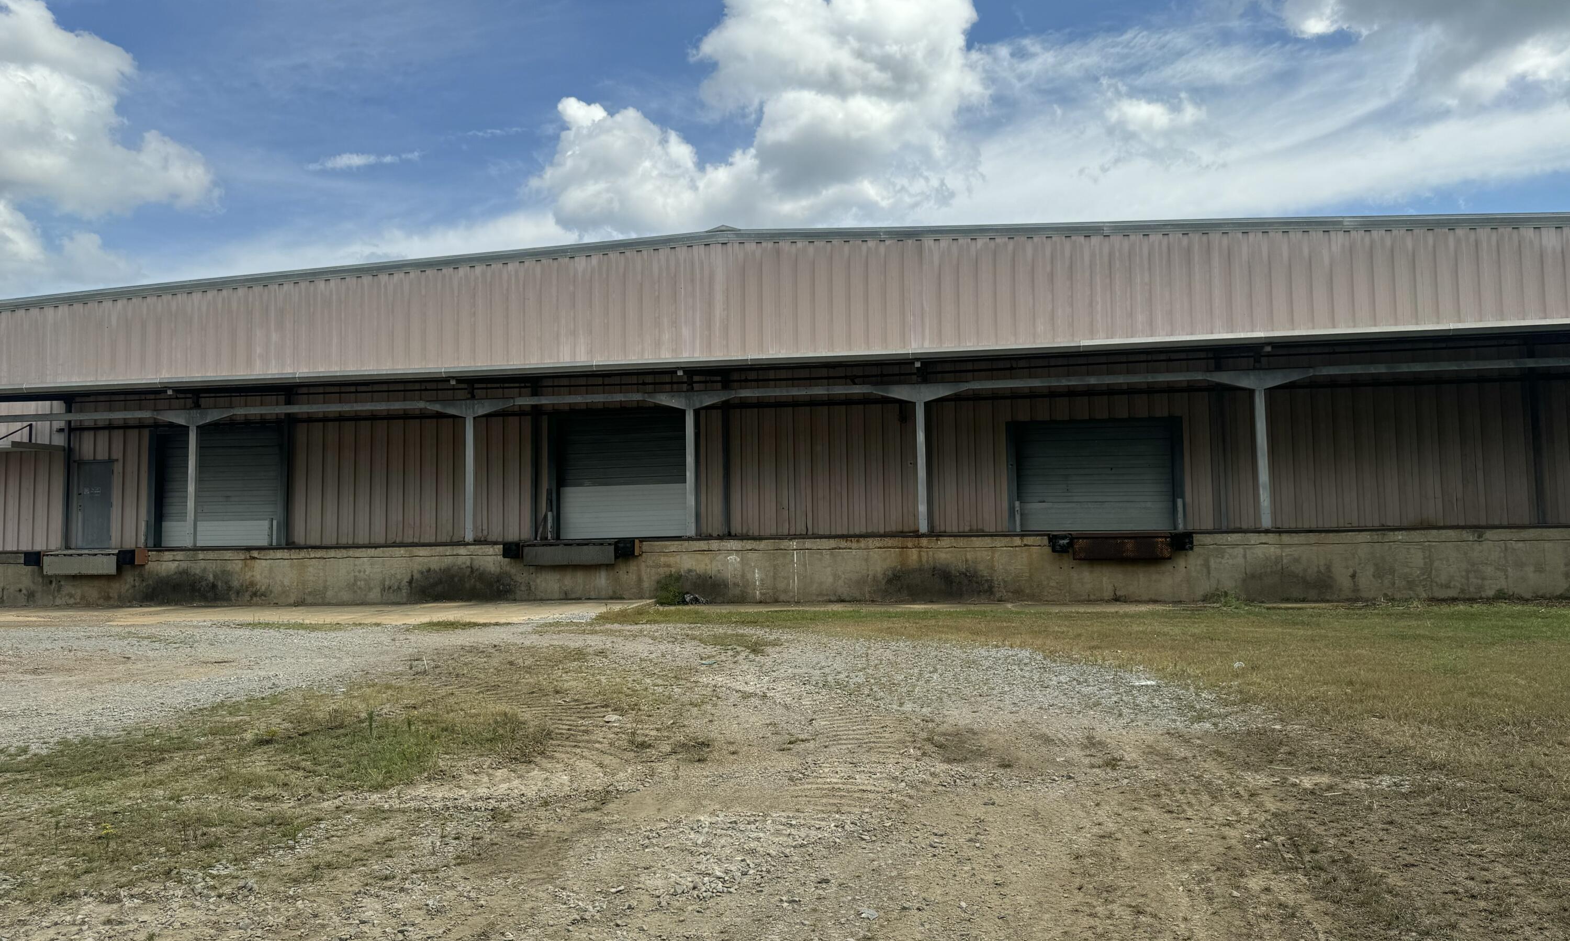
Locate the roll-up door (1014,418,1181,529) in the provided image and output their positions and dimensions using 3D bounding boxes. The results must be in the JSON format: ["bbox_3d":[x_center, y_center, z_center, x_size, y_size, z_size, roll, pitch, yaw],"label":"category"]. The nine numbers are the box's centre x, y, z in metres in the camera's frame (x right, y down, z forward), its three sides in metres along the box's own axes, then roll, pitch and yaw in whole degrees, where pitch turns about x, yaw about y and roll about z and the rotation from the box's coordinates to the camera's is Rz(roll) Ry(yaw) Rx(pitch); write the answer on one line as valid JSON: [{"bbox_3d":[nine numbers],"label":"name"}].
[{"bbox_3d":[6.678,0.100,23.588,3.300,2.430,0.120,-1,-4,9],"label":"roll-up door"}]

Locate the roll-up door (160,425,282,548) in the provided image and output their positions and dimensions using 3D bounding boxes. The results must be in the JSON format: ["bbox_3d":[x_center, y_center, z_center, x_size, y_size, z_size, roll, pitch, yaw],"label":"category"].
[{"bbox_3d":[-13.807,0.367,26.761,3.200,2.970,0.120,-1,-4,9],"label":"roll-up door"}]

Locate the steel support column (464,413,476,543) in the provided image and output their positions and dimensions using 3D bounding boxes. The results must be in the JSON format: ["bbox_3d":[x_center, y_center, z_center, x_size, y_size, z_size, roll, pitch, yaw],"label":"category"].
[{"bbox_3d":[-6.372,0.171,22.143,0.155,2.550,0.150,-1,-4,9],"label":"steel support column"}]

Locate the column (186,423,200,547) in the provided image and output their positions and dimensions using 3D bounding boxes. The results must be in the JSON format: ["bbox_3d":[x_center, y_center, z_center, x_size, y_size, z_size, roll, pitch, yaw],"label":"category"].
[{"bbox_3d":[-12.510,0.331,23.089,0.155,2.550,0.150,-1,-4,9],"label":"column"}]

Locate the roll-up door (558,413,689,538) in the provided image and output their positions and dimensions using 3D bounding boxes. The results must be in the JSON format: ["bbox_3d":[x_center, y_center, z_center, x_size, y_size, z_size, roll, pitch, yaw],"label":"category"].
[{"bbox_3d":[-3.671,0.076,25.200,3.170,3.020,0.120,-1,-4,9],"label":"roll-up door"}]

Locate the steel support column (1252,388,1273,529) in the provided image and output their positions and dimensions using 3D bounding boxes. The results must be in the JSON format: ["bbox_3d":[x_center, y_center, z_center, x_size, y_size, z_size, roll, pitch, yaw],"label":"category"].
[{"bbox_3d":[8.694,-0.223,19.821,0.155,2.550,0.150,-1,-4,9],"label":"steel support column"}]

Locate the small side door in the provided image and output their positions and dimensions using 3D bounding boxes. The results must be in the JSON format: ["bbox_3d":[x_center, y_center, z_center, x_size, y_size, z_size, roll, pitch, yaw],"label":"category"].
[{"bbox_3d":[-17.202,0.855,27.180,1.020,2.160,0.100,-1,-4,9],"label":"small side door"}]

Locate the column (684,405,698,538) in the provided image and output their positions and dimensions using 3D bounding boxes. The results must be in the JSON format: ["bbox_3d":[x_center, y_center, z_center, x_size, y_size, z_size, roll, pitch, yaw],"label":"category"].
[{"bbox_3d":[-1.834,0.052,21.443,0.155,2.550,0.150,-1,-4,9],"label":"column"}]

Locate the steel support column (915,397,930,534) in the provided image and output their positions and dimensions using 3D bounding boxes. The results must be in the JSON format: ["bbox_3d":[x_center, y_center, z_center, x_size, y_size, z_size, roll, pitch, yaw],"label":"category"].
[{"bbox_3d":[2.621,-0.065,20.757,0.155,2.550,0.150,-1,-4,9],"label":"steel support column"}]

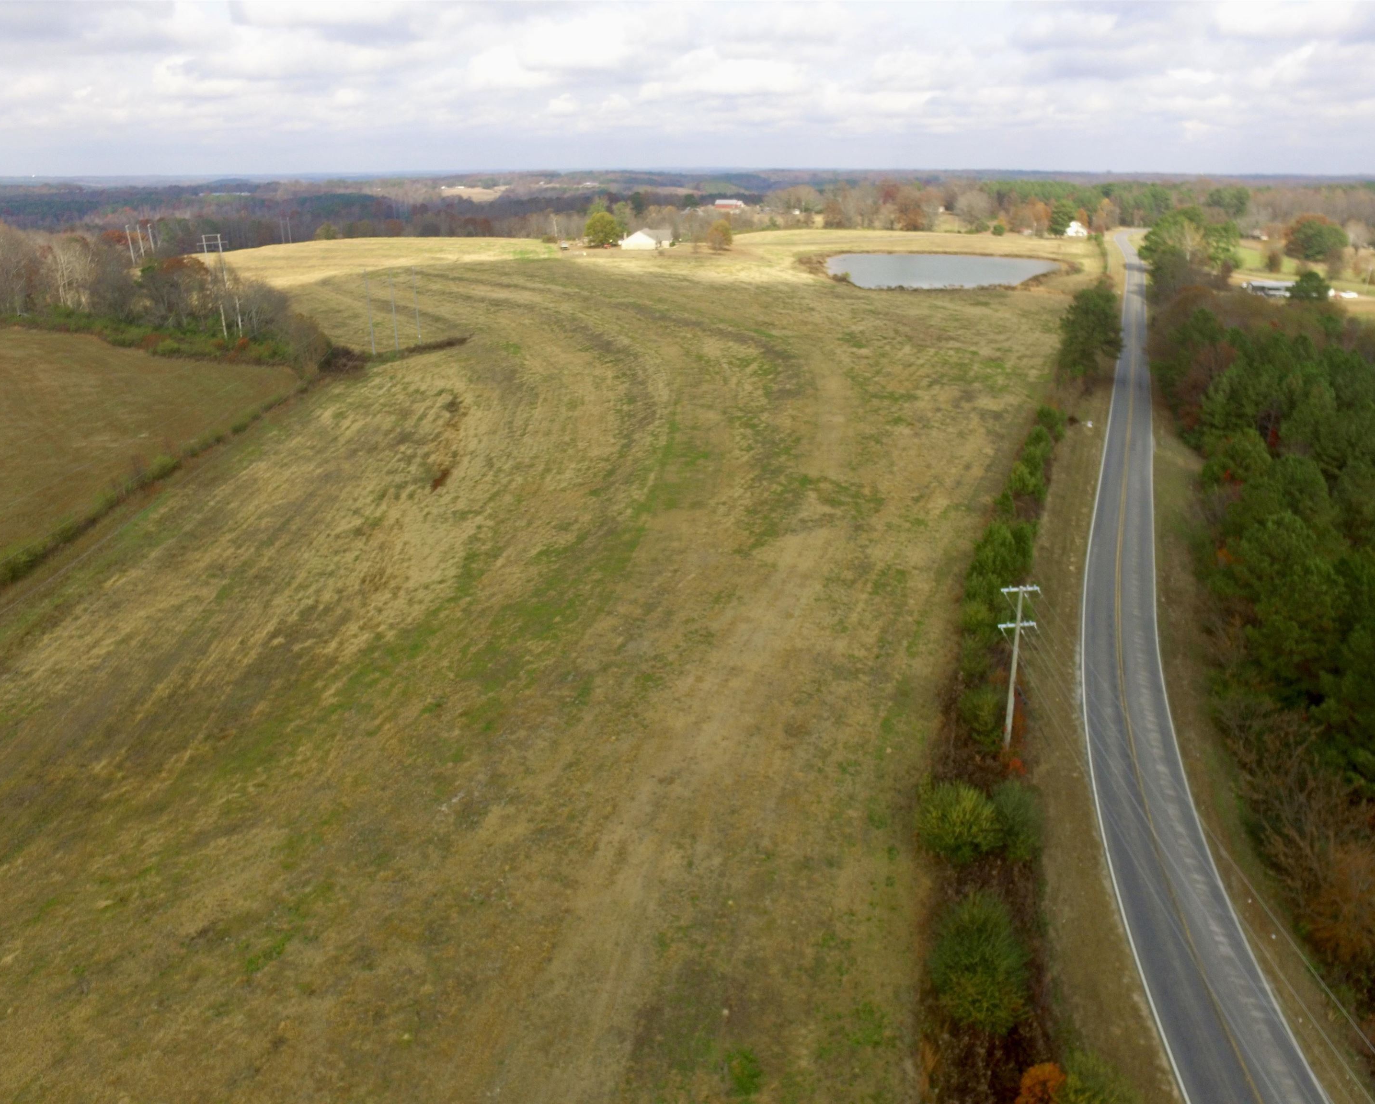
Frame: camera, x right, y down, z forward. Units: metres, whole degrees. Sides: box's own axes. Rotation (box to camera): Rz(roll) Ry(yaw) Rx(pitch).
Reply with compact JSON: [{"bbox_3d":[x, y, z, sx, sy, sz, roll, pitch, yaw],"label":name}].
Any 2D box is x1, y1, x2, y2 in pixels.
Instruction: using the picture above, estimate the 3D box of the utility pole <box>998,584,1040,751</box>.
[{"bbox_3d":[21.336,7.804,55.485,2.550,12.513,0.500,-6,24,-2],"label":"utility pole"}]

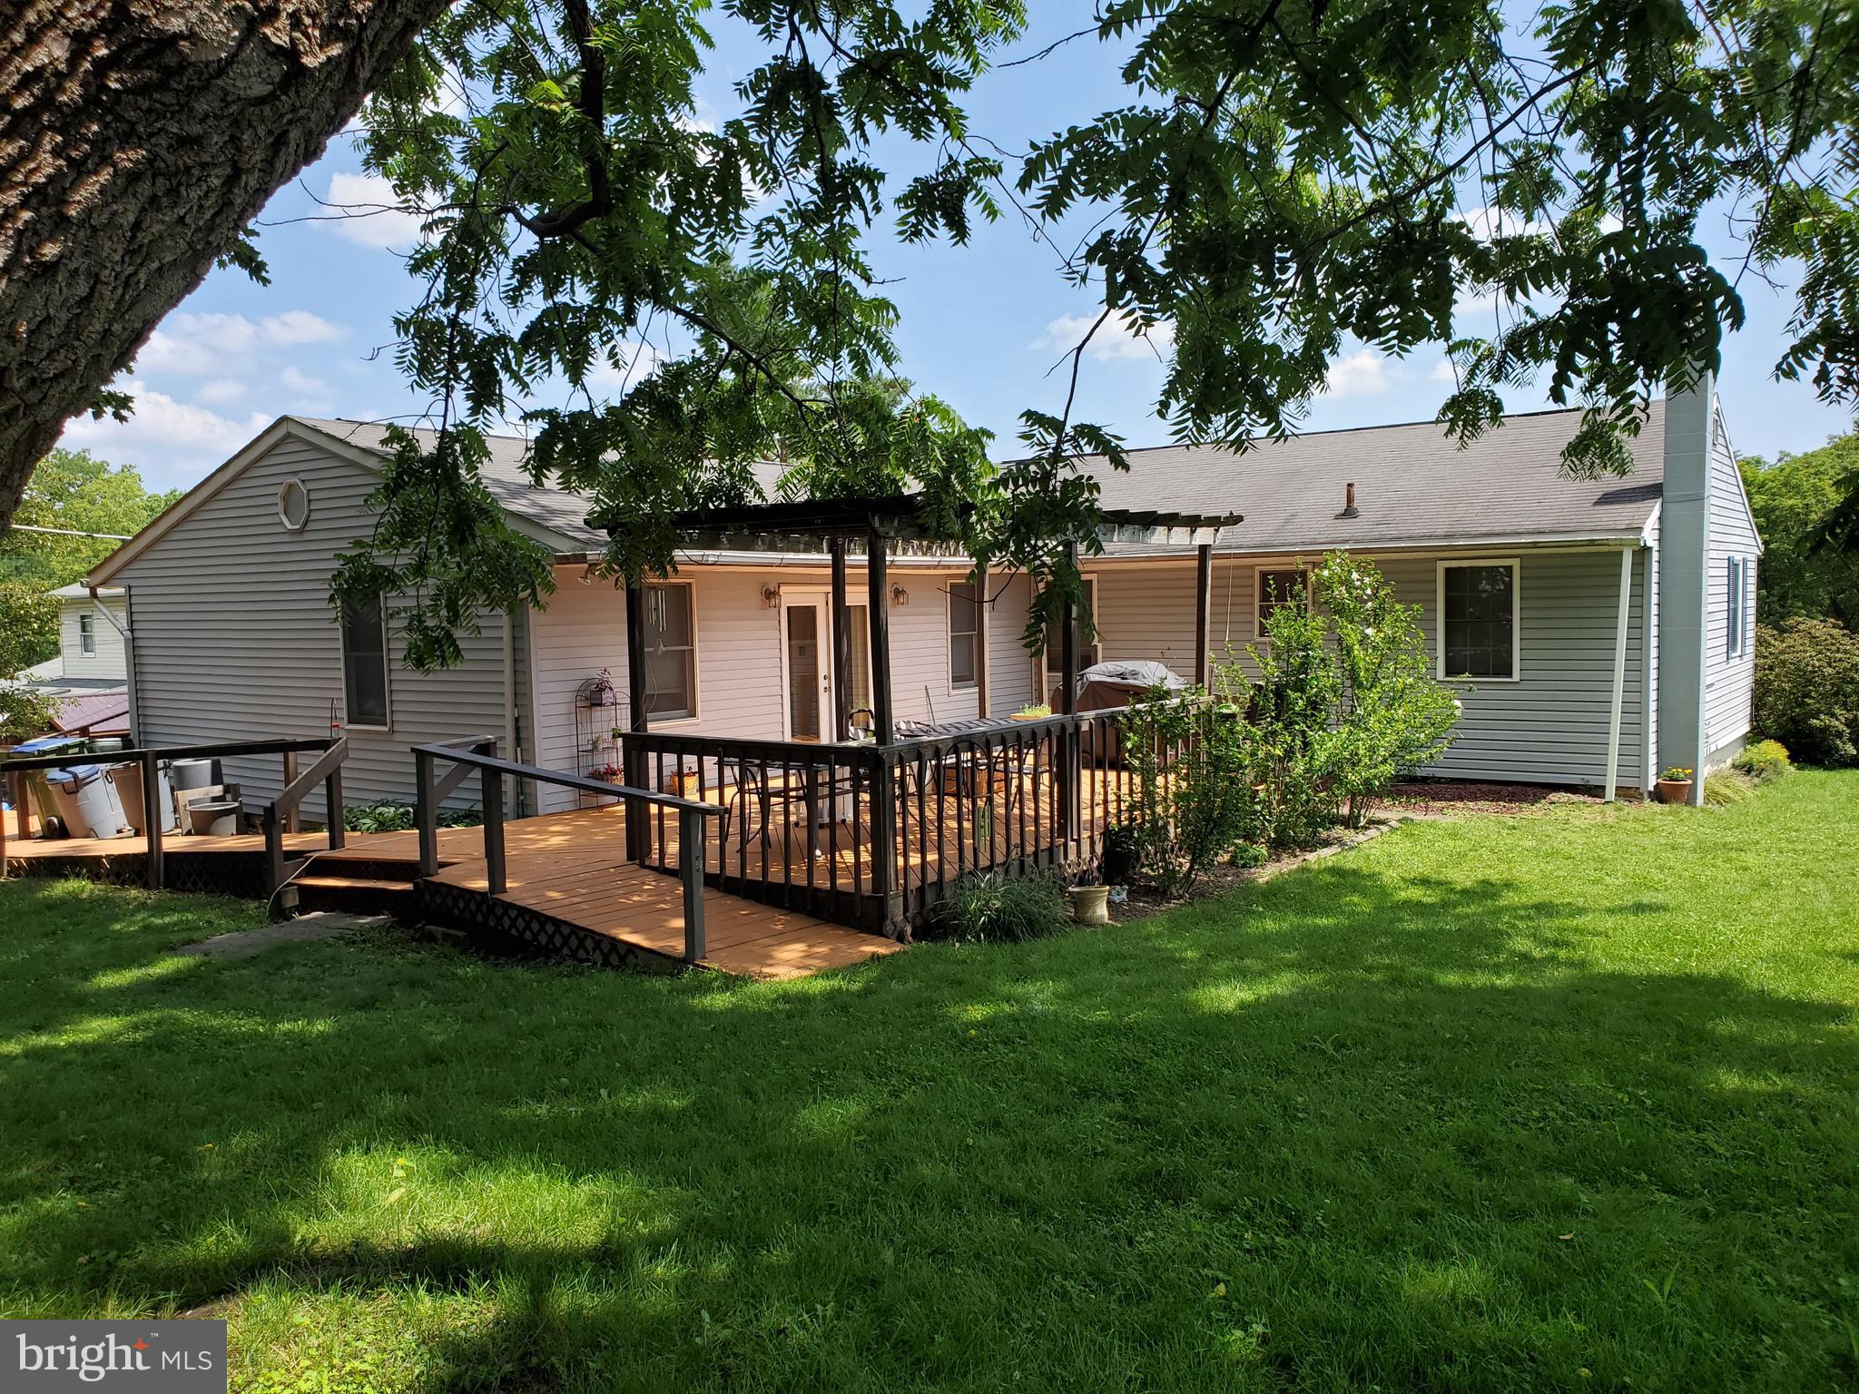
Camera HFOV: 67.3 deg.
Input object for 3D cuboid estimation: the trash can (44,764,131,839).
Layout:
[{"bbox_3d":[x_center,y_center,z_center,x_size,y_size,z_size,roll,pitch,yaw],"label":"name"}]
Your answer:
[{"bbox_3d":[-9.800,1.210,16.300,0.580,0.800,0.640,2,5,37],"label":"trash can"}]

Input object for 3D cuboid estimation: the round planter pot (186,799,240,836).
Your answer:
[{"bbox_3d":[-7.689,1.344,15.015,0.570,0.380,0.570,-1,4,0],"label":"round planter pot"}]

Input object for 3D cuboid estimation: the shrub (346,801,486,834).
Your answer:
[{"bbox_3d":[-4.672,1.142,12.654,1.500,0.450,0.650,2,5,37],"label":"shrub"}]

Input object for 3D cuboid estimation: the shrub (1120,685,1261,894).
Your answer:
[{"bbox_3d":[2.016,0.659,10.710,0.850,1.470,0.900,2,5,37],"label":"shrub"}]

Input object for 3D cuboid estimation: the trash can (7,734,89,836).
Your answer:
[{"bbox_3d":[-10.500,1.040,16.600,0.620,1.040,0.700,2,5,37],"label":"trash can"}]

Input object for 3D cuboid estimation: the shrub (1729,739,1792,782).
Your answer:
[{"bbox_3d":[10.500,0.816,17.632,0.650,0.520,0.750,2,5,37],"label":"shrub"}]

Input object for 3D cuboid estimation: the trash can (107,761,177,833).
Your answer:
[{"bbox_3d":[-9.250,1.190,16.400,0.580,0.800,0.640,2,5,37],"label":"trash can"}]

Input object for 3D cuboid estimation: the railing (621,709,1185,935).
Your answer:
[{"bbox_3d":[0.070,0.695,11.302,2.500,1.170,4.600,2,5,37],"label":"railing"}]

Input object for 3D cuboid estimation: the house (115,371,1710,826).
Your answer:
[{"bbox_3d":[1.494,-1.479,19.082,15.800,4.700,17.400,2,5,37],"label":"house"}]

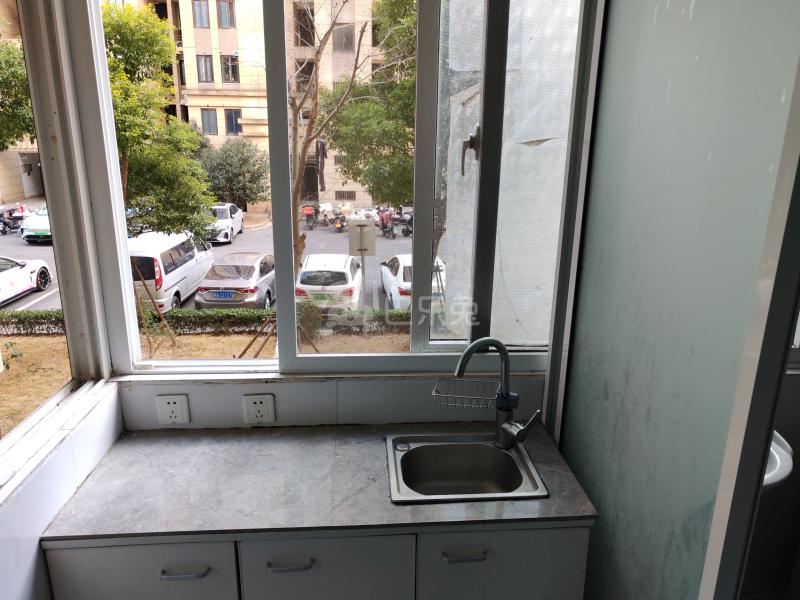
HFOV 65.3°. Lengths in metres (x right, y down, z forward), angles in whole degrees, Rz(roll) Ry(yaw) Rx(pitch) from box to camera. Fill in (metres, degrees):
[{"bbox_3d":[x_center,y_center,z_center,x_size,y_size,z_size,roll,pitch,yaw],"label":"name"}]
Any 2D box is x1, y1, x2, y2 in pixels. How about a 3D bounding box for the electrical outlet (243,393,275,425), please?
[{"bbox_3d":[-0.403,0.312,1.797,0.086,0.086,0.011,-1,16,-4],"label":"electrical outlet"}]

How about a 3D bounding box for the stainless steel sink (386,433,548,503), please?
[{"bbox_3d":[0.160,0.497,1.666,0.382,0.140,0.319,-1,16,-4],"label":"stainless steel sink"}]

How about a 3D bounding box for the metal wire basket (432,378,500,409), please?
[{"bbox_3d":[0.187,0.267,1.753,0.176,0.040,0.115,3,17,9],"label":"metal wire basket"}]

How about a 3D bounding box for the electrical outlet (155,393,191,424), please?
[{"bbox_3d":[-0.642,0.309,1.777,0.086,0.086,0.011,-1,16,-4],"label":"electrical outlet"}]

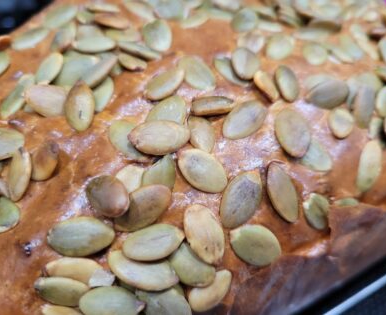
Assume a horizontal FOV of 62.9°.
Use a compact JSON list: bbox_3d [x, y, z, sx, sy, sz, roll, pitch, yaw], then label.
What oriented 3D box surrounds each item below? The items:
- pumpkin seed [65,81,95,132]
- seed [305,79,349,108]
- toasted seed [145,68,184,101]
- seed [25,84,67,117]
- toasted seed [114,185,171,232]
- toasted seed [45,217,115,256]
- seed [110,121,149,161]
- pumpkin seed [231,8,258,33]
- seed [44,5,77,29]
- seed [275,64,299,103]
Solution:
[{"bbox_3d":[-0.029,-0.013,0.080,0.008,0.003,0.014,-13,74,5],"label":"pumpkin seed"},{"bbox_3d":[0.039,-0.018,0.092,0.014,0.003,0.008,-27,72,-10],"label":"seed"},{"bbox_3d":[-0.007,-0.019,0.083,0.008,0.003,0.014,25,59,23],"label":"toasted seed"},{"bbox_3d":[-0.037,-0.015,0.082,0.014,0.003,0.008,16,75,4],"label":"seed"},{"bbox_3d":[-0.011,0.011,0.072,0.015,0.003,0.008,-34,79,-8],"label":"toasted seed"},{"bbox_3d":[-0.026,0.018,0.074,0.016,0.003,0.009,-2,78,2],"label":"toasted seed"},{"bbox_3d":[-0.015,-0.004,0.076,0.008,0.003,0.014,-35,74,-22],"label":"seed"},{"bbox_3d":[0.016,-0.044,0.101,0.008,0.003,0.014,20,57,6],"label":"pumpkin seed"},{"bbox_3d":[-0.043,-0.046,0.103,0.008,0.003,0.014,28,65,14],"label":"seed"},{"bbox_3d":[0.028,-0.022,0.094,0.007,0.003,0.014,1,61,-8],"label":"seed"}]

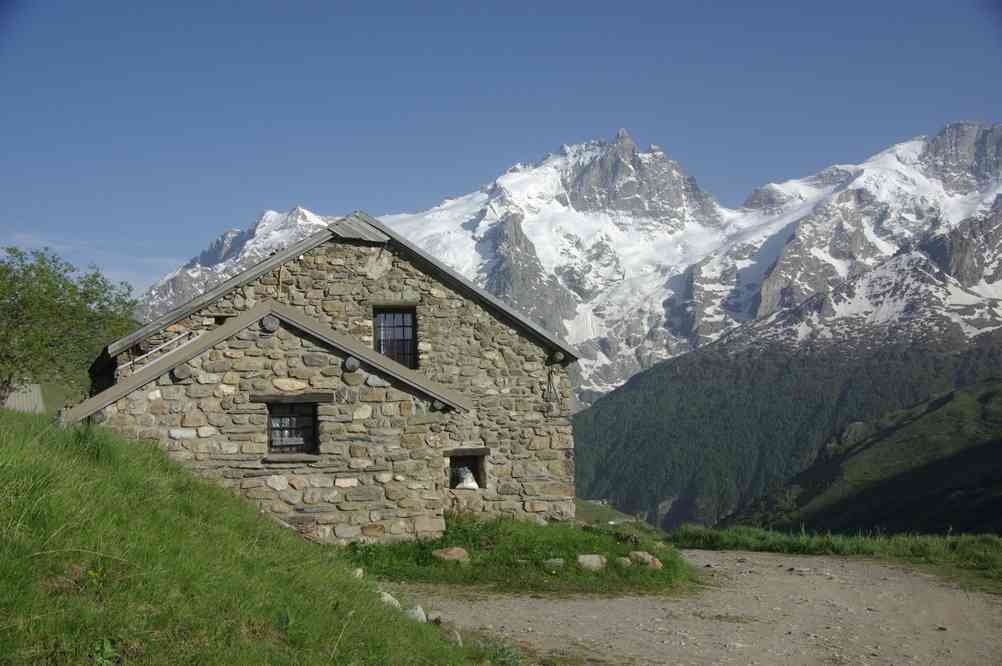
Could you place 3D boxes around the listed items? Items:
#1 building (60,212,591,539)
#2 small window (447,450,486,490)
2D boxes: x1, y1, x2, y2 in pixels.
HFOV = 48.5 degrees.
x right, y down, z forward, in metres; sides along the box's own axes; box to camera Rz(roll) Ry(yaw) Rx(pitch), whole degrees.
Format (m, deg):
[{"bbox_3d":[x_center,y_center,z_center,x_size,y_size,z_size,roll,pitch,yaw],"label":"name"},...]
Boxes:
[{"bbox_3d":[-3.421,0.762,19.349,7.864,4.891,8.300,1,-4,-22],"label":"building"},{"bbox_3d":[-0.573,2.165,17.546,0.671,0.625,0.200,1,-4,-22],"label":"small window"}]

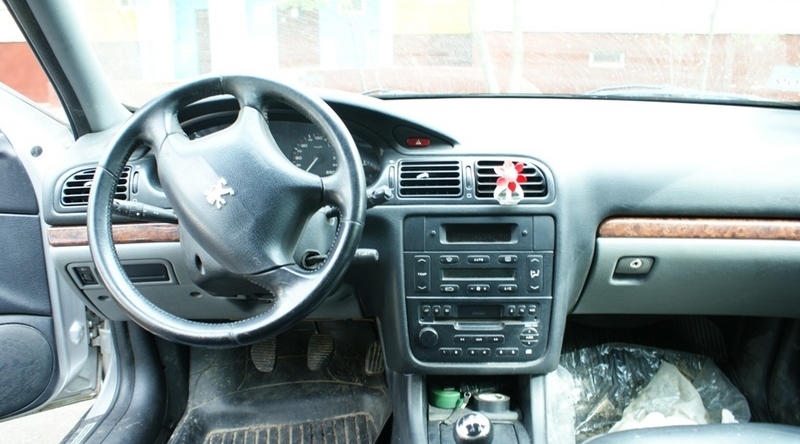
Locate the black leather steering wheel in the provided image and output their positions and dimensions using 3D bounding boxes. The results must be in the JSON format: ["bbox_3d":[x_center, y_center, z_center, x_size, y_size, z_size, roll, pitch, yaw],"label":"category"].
[{"bbox_3d":[-0.237,-0.018,0.837,0.377,0.377,0.095,0,-11,0],"label":"black leather steering wheel"}]

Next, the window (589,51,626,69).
[{"bbox_3d":[7.026,-5.503,20.300,1.280,0.600,0.120,-1,14,-3],"label":"window"}]

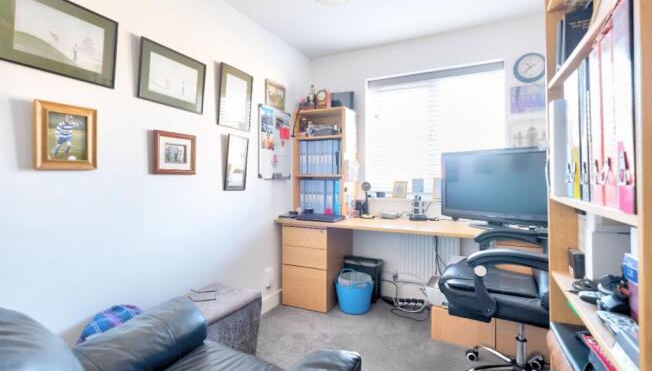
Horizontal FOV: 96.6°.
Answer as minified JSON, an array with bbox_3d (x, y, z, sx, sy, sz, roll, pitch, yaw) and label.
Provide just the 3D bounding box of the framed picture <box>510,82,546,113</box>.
[{"bbox_3d":[1.591,-0.661,2.230,0.280,0.205,0.020,1,2,26],"label":"framed picture"}]

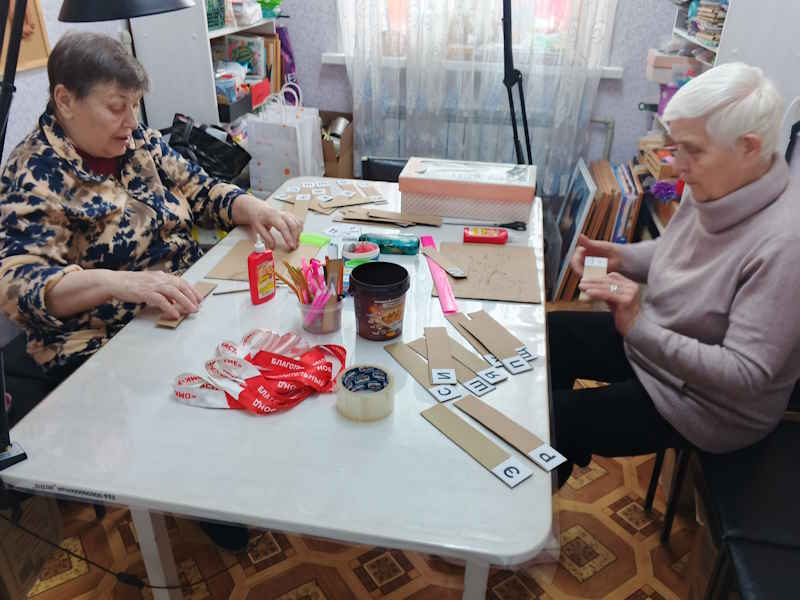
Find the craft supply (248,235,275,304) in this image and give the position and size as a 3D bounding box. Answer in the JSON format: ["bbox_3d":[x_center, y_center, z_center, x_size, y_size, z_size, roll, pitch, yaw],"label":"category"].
[{"bbox_3d":[-0.296,-0.068,1.309,0.031,0.146,0.053,25,37,38],"label":"craft supply"}]

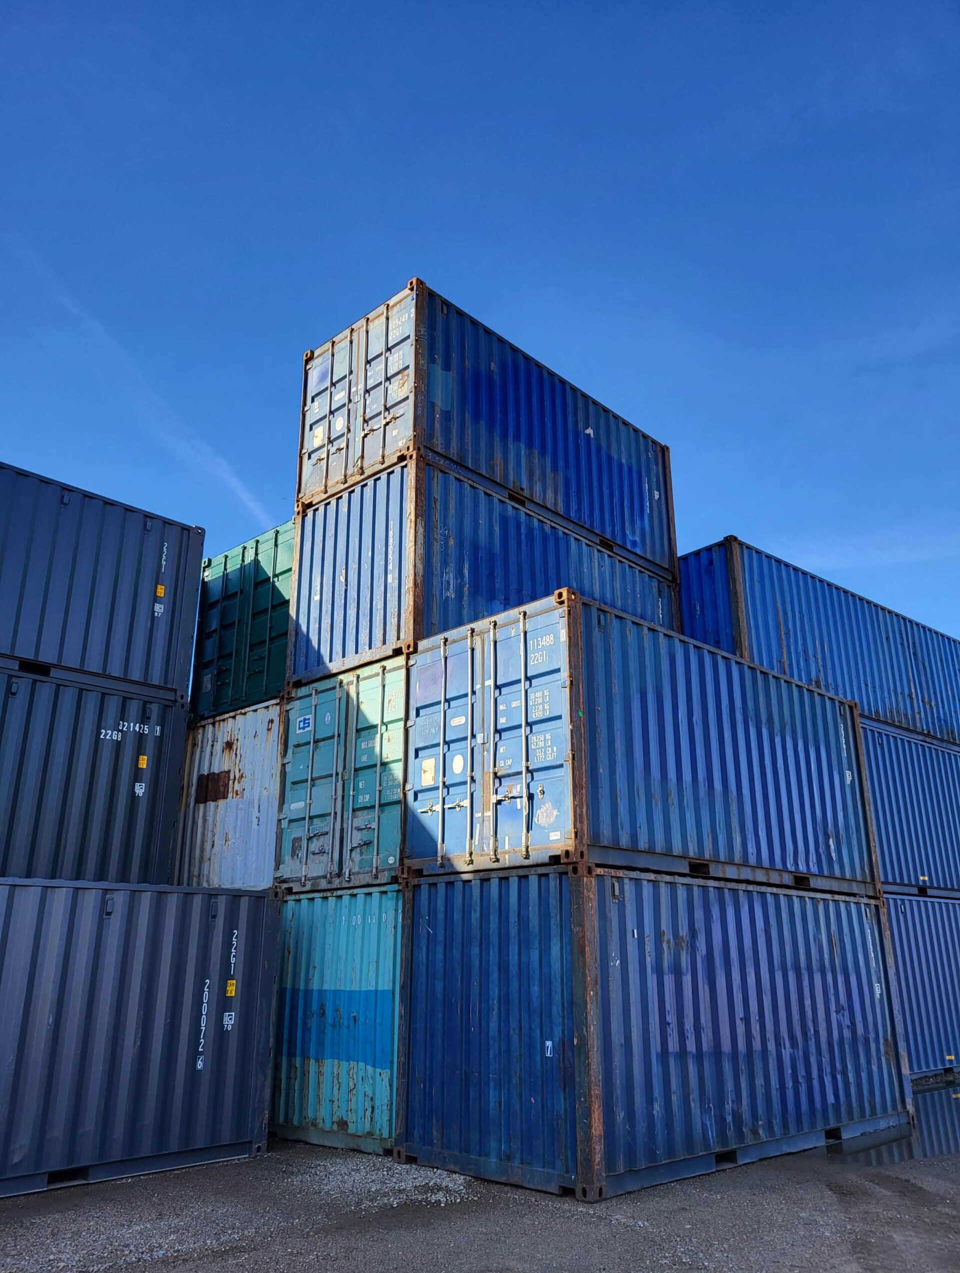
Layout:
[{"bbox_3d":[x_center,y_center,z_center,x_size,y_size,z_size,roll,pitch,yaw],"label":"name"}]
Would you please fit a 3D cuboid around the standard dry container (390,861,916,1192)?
[{"bbox_3d":[2.196,4.173,10.743,6.058,2.591,2.438,18,-26,-41],"label":"standard dry container"}]

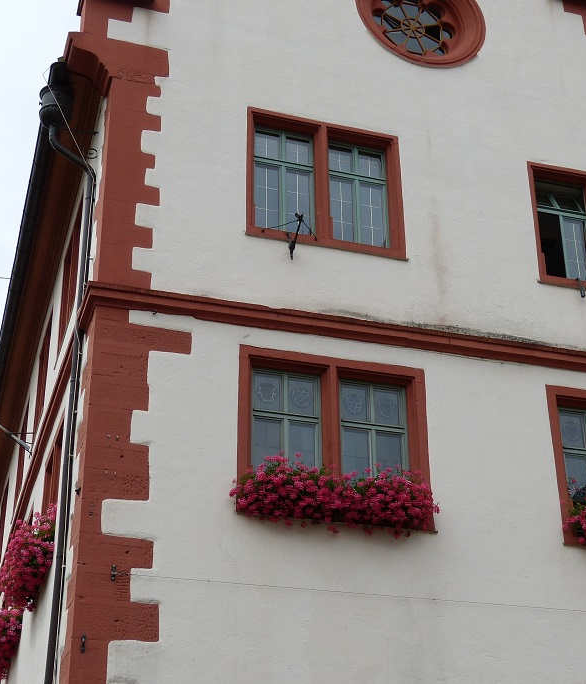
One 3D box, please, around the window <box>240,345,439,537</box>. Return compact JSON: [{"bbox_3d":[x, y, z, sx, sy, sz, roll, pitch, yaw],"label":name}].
[{"bbox_3d":[0.411,1.016,13.151,2.052,1.836,0.250,8,-29,-16],"label":"window"}]

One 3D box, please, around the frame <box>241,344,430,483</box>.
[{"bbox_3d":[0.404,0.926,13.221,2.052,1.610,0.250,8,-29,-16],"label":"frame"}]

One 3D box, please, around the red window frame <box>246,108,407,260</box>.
[{"bbox_3d":[0.339,-1.739,14.626,1.842,1.701,0.250,8,-29,-16],"label":"red window frame"}]

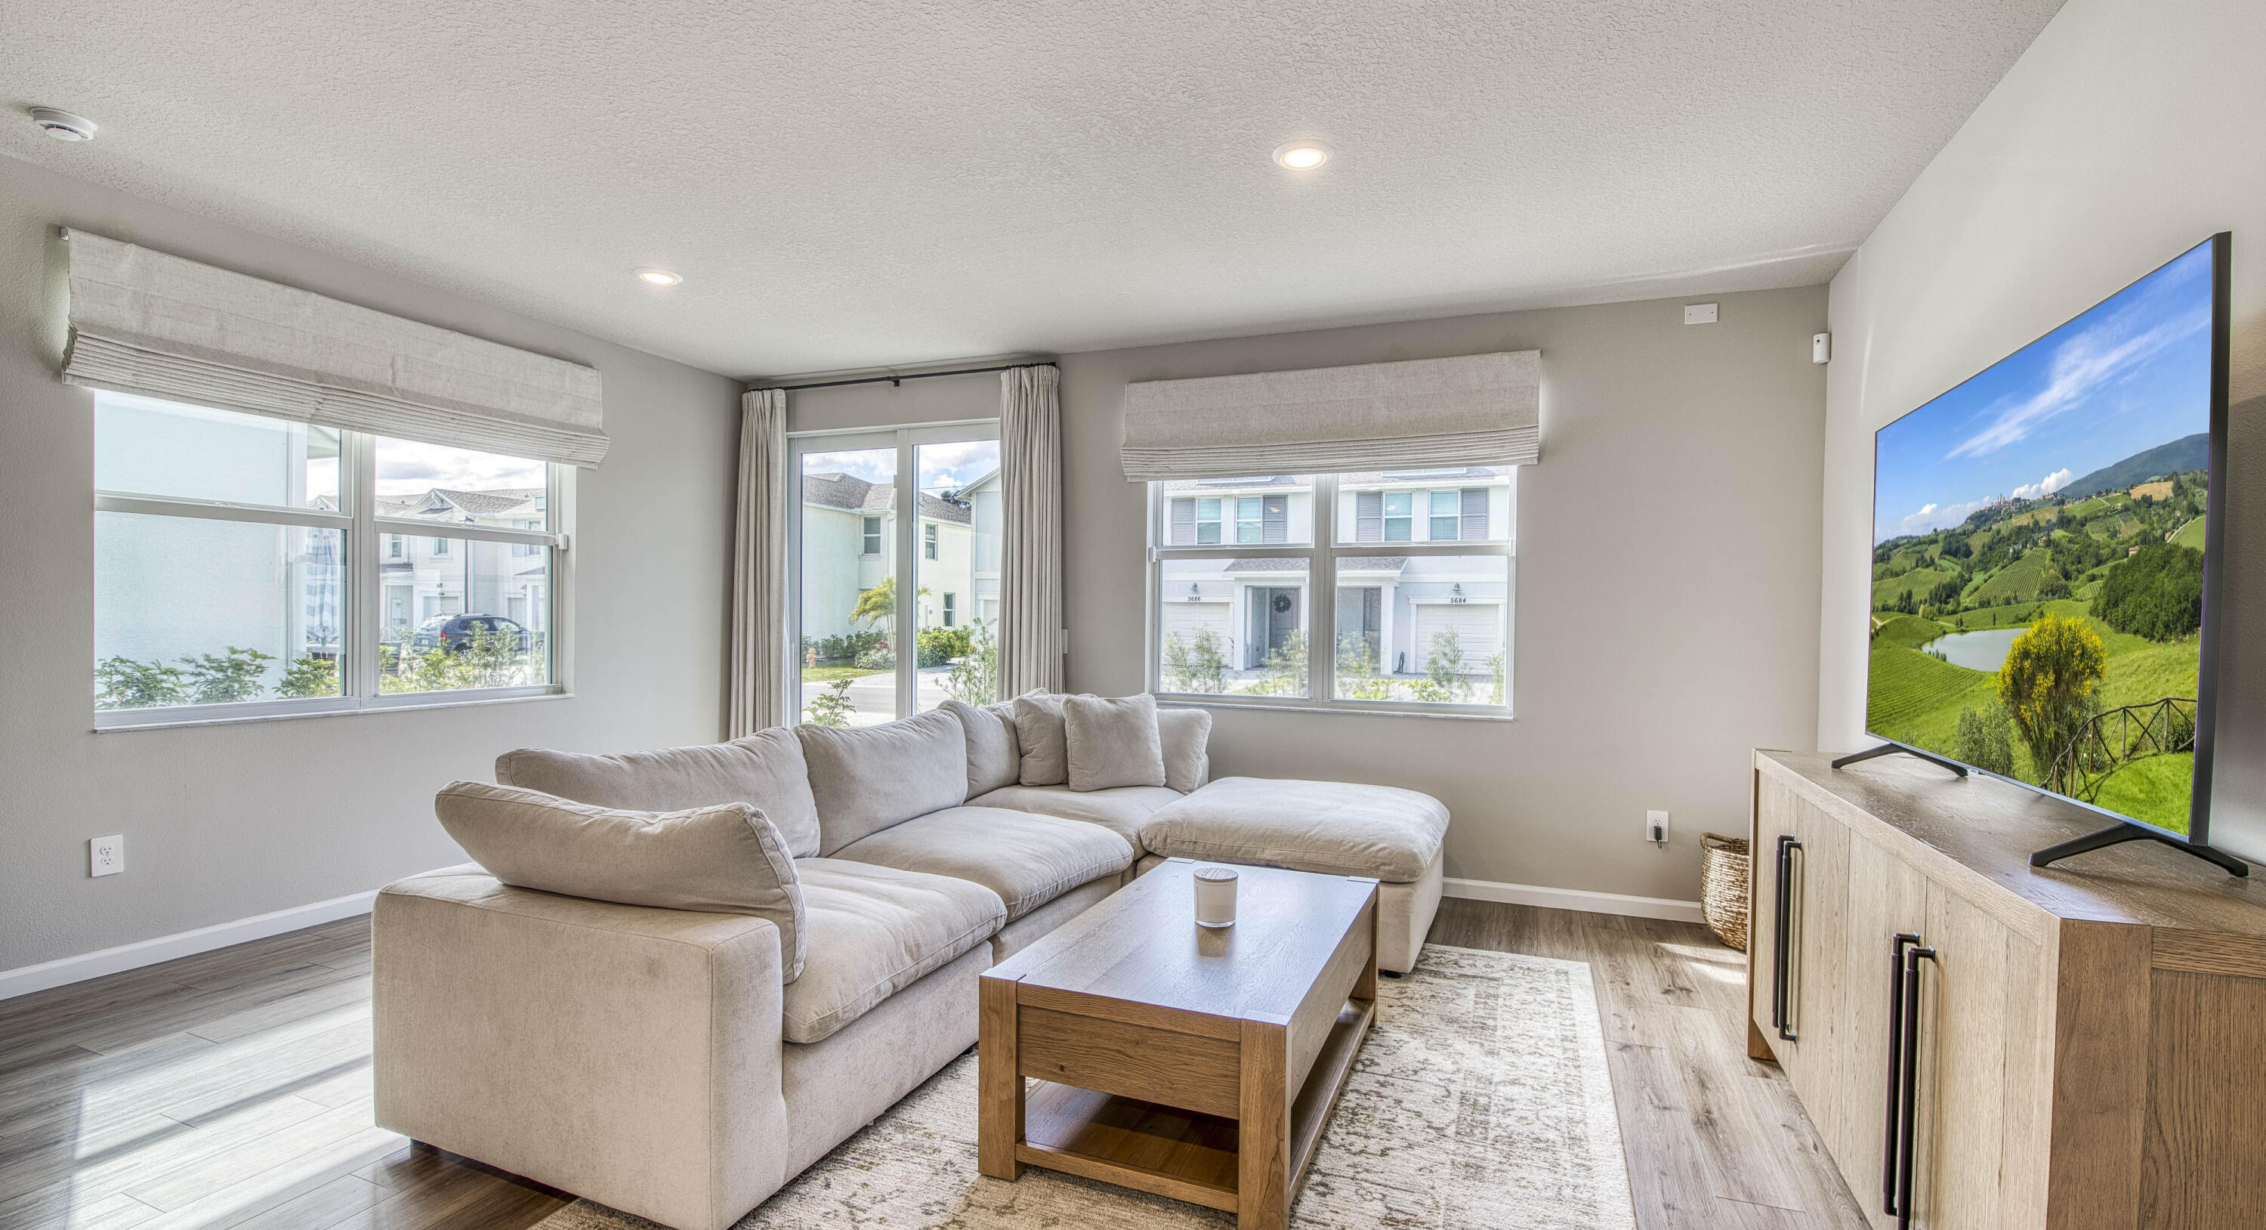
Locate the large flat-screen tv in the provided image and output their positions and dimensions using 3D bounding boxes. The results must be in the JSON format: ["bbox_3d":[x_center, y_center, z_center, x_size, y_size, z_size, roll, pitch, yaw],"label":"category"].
[{"bbox_3d":[1.824,-0.066,2.009,0.280,0.926,1.458,1,0,23],"label":"large flat-screen tv"}]

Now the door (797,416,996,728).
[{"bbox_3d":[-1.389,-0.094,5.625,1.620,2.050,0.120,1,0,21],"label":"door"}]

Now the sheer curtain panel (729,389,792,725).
[{"bbox_3d":[-2.324,-0.050,5.847,0.433,2.643,0.130,1,0,21],"label":"sheer curtain panel"}]

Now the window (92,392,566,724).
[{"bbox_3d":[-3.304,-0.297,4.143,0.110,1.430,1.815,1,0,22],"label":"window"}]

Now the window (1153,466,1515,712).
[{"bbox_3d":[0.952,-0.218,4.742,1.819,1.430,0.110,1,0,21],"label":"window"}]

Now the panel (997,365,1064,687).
[{"bbox_3d":[-0.570,-0.025,5.180,0.370,2.640,0.130,1,0,21],"label":"panel"}]

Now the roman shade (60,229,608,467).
[{"bbox_3d":[-3.214,-1.039,4.101,0.110,0.526,2.032,1,0,22],"label":"roman shade"}]

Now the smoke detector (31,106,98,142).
[{"bbox_3d":[-3.217,-1.466,2.841,0.136,0.046,0.136,1,0,22],"label":"smoke detector"}]

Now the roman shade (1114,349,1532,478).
[{"bbox_3d":[0.904,-0.950,4.665,2.033,0.524,0.110,1,0,21],"label":"roman shade"}]

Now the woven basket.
[{"bbox_3d":[2.502,1.111,3.786,0.420,0.470,0.420,1,0,22],"label":"woven basket"}]

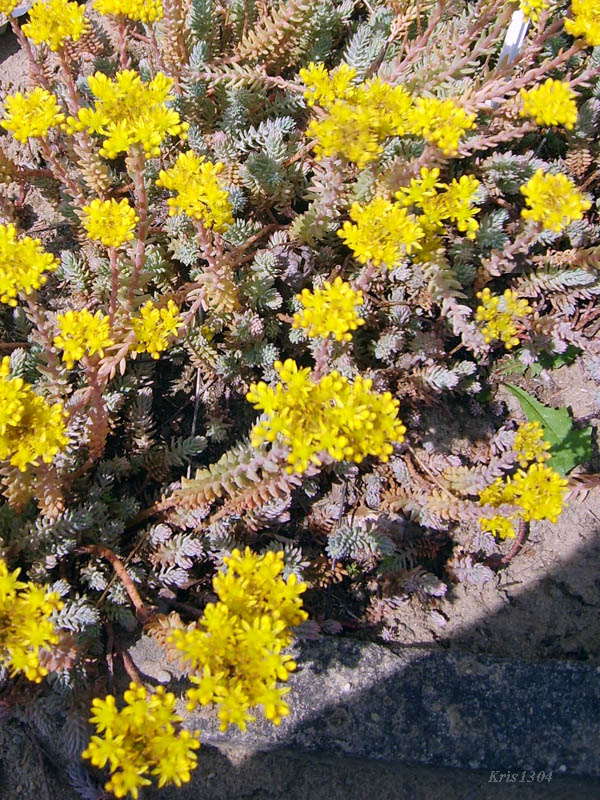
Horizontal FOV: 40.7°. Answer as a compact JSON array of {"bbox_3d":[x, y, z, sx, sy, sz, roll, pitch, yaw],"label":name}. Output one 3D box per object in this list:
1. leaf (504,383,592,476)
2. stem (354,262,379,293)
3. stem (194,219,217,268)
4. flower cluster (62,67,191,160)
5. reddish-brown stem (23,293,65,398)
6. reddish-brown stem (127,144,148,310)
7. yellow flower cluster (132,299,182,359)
[{"bbox_3d":[0.165,0.015,0.535,0.042,0.015,0.076,-26,62,-15],"label":"leaf"},{"bbox_3d":[0.050,-0.094,0.623,0.010,0.031,0.010,24,55,0],"label":"stem"},{"bbox_3d":[-0.071,-0.120,0.625,0.010,0.044,0.010,-16,43,0],"label":"stem"},{"bbox_3d":[-0.129,-0.213,0.605,0.090,0.042,0.078,0,58,0],"label":"flower cluster"},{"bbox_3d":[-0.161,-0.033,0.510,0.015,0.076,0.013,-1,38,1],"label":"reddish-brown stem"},{"bbox_3d":[-0.132,-0.134,0.645,0.011,0.134,0.011,10,31,0],"label":"reddish-brown stem"},{"bbox_3d":[-0.090,-0.045,0.510,0.030,0.024,0.030,0,58,0],"label":"yellow flower cluster"}]

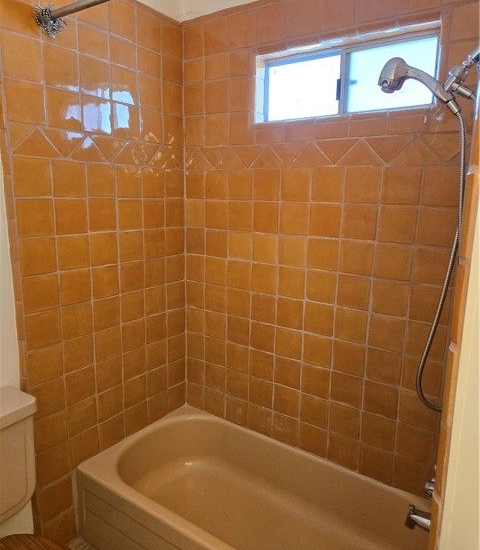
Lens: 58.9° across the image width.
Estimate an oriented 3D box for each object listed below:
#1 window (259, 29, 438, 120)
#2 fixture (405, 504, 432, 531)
[{"bbox_3d":[0.445,-0.826,1.836,0.795,0.292,0.070,9,13,34],"label":"window"},{"bbox_3d":[0.635,0.837,1.430,0.142,0.084,0.056,9,13,34],"label":"fixture"}]

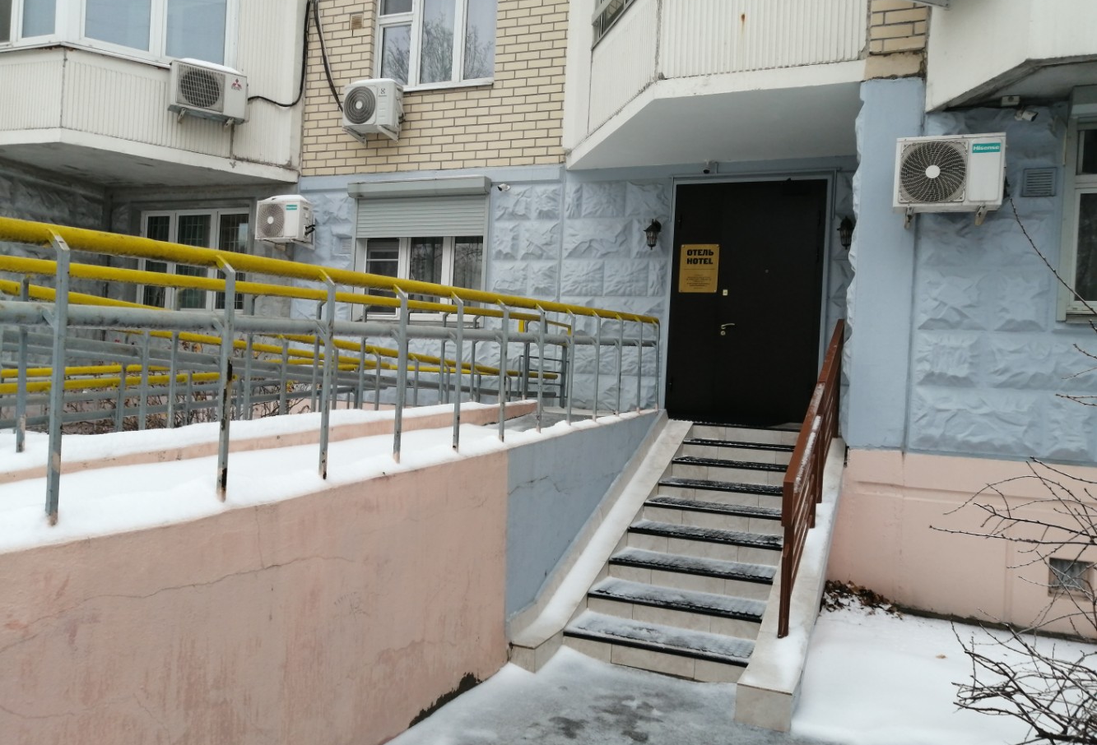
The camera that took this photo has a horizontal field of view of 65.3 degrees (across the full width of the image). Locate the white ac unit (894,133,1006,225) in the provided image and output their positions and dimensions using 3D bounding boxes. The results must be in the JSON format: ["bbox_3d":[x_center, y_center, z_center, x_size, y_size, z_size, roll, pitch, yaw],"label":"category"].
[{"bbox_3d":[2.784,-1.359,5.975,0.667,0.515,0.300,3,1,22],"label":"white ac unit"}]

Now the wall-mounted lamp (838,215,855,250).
[{"bbox_3d":[2.879,-1.347,8.260,0.155,0.310,0.250,3,1,22],"label":"wall-mounted lamp"}]

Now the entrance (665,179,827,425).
[{"bbox_3d":[2.028,-0.728,8.866,1.537,2.484,0.150,3,1,22],"label":"entrance"}]

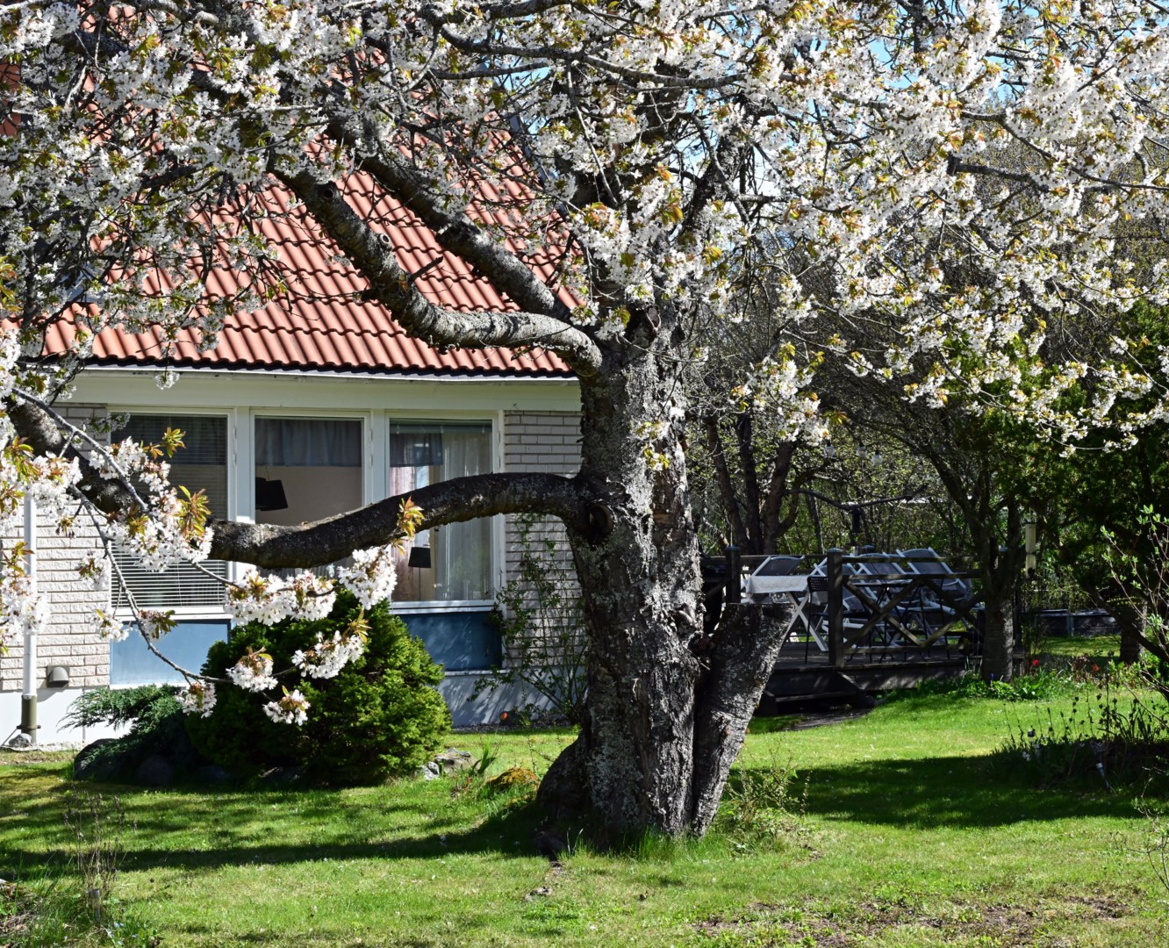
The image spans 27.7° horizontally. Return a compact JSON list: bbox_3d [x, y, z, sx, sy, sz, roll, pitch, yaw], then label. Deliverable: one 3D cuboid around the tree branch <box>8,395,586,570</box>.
[{"bbox_3d":[-1.375,0.037,11.300,2.800,0.830,0.600,0,-1,-18],"label":"tree branch"}]

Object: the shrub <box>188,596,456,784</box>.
[{"bbox_3d":[-1.684,1.344,15.000,1.680,1.230,1.600,0,-1,-6],"label":"shrub"}]

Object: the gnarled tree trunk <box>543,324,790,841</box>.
[{"bbox_3d":[0.410,0.530,11.400,1.180,2.400,0.850,0,0,0],"label":"gnarled tree trunk"}]

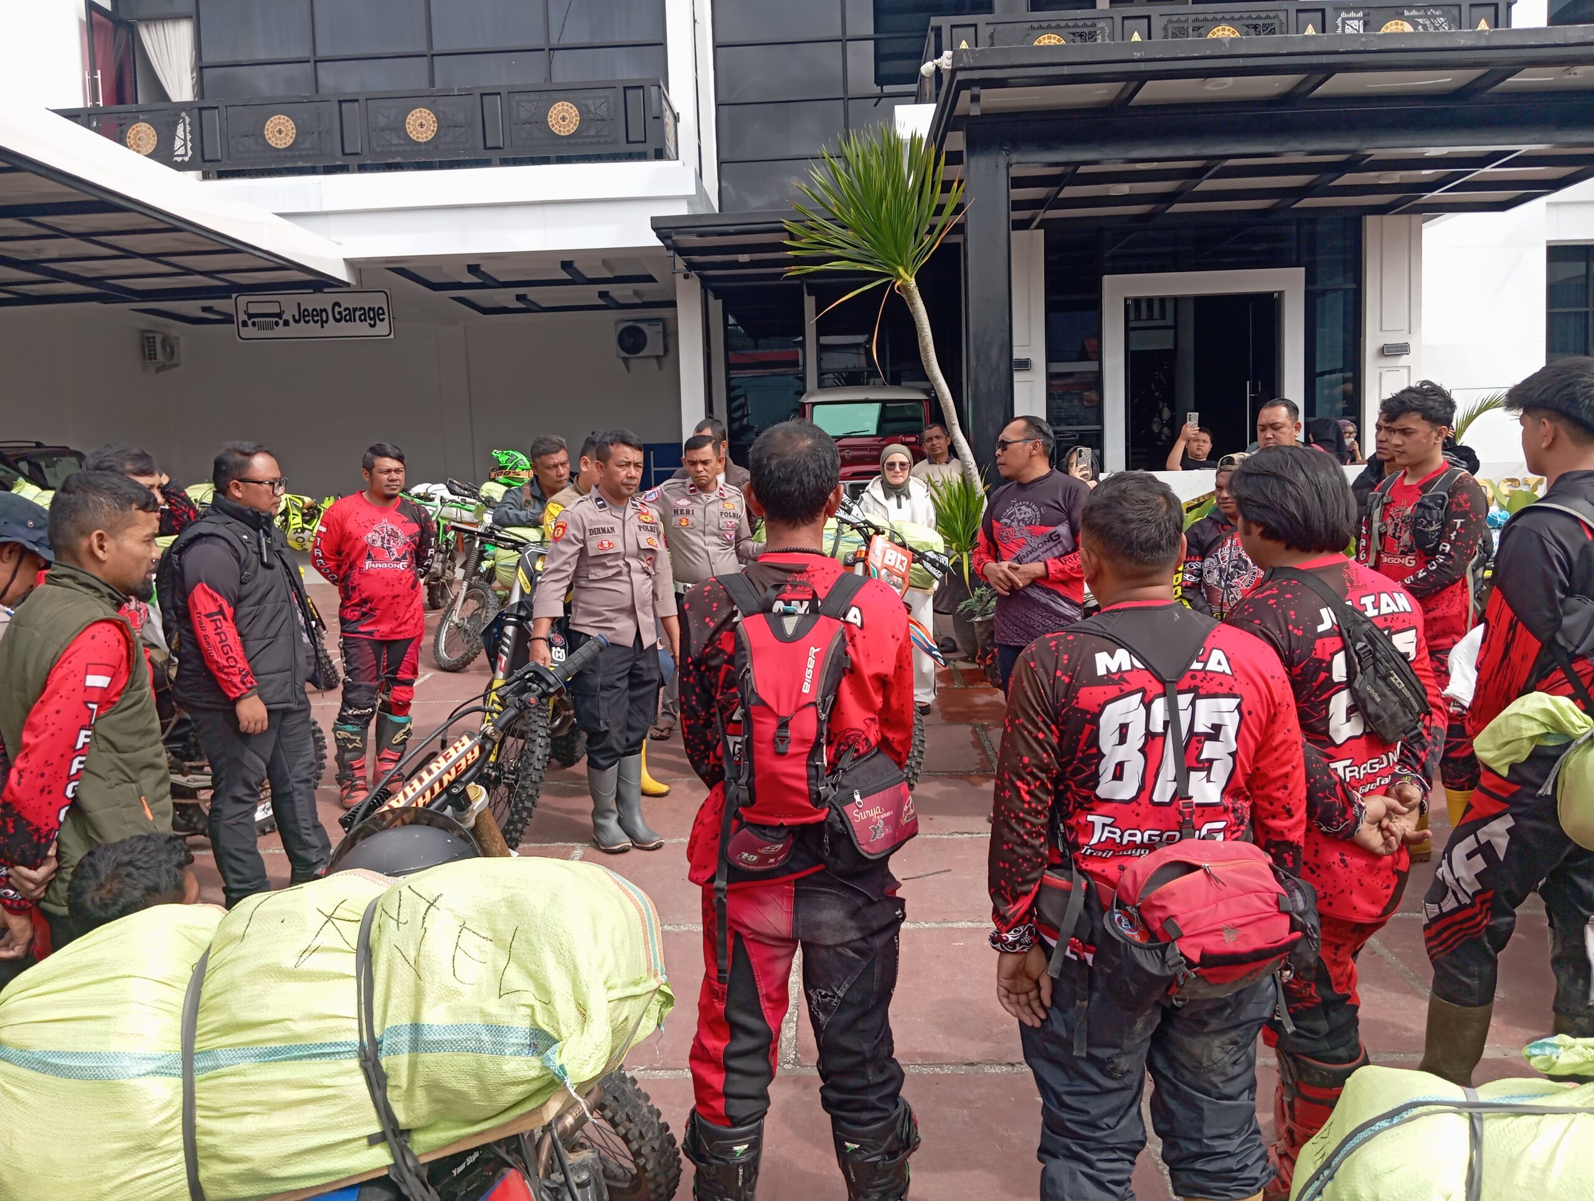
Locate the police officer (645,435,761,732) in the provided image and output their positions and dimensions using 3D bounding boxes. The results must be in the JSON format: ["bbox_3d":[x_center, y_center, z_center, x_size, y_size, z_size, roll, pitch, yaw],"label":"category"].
[{"bbox_3d":[-0.531,-0.073,7.250,0.600,1.700,0.380,-2,6,-4],"label":"police officer"}]

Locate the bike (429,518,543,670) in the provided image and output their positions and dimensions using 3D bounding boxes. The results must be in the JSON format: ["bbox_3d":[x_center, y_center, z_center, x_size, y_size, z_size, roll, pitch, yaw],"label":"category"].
[{"bbox_3d":[-2.299,-0.124,10.252,0.820,1.220,2.100,-2,5,-2],"label":"bike"}]

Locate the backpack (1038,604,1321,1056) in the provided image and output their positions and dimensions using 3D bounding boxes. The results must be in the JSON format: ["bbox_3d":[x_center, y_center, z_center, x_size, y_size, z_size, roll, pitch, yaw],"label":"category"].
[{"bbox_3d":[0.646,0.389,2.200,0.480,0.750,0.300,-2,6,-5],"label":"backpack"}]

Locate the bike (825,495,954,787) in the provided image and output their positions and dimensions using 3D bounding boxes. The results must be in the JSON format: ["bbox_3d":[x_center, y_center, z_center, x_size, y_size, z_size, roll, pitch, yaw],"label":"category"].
[{"bbox_3d":[0.270,0.190,6.550,0.850,1.280,2.100,-3,6,-9],"label":"bike"}]

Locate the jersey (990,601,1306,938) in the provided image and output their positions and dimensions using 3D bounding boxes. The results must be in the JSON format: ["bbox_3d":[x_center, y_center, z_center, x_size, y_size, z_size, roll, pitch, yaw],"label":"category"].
[{"bbox_3d":[0.632,0.316,2.330,0.570,0.640,0.290,-1,6,5],"label":"jersey"}]

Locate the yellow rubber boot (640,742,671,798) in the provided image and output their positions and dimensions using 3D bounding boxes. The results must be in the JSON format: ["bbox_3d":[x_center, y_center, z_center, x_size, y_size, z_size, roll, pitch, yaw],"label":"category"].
[{"bbox_3d":[-0.711,0.745,6.131,0.290,0.360,0.115,1,6,32],"label":"yellow rubber boot"}]

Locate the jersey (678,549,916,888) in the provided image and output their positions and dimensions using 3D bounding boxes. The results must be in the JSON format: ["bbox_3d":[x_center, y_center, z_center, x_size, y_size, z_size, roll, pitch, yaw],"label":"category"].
[{"bbox_3d":[0.001,0.230,2.500,0.480,0.660,0.330,-2,6,3],"label":"jersey"}]

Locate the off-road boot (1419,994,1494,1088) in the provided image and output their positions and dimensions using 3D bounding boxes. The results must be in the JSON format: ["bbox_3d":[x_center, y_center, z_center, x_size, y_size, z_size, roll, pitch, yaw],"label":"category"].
[{"bbox_3d":[1.481,1.069,3.014,0.290,0.310,0.125,-1,5,11],"label":"off-road boot"}]

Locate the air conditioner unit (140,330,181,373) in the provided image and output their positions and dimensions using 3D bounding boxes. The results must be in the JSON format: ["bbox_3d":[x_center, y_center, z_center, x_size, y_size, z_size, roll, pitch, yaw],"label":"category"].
[{"bbox_3d":[-9.594,-3.784,19.471,0.290,0.550,0.740,-2,5,2],"label":"air conditioner unit"}]

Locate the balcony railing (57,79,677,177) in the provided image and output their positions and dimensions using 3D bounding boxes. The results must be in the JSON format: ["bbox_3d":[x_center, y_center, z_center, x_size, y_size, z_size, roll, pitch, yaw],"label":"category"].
[{"bbox_3d":[-4.914,-5.247,15.052,6.946,0.920,1.420,-2,5,2],"label":"balcony railing"}]

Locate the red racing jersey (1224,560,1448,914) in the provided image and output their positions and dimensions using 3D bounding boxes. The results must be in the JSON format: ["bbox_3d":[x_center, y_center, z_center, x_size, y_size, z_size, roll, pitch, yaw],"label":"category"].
[{"bbox_3d":[1.025,0.268,2.470,0.480,0.690,0.340,-5,7,-30],"label":"red racing jersey"}]

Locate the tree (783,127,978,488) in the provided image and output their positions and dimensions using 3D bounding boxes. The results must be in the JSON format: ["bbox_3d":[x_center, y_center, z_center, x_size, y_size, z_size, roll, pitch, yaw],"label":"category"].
[{"bbox_3d":[0.612,-1.746,9.161,1.406,3.123,1.350,-2,5,2],"label":"tree"}]

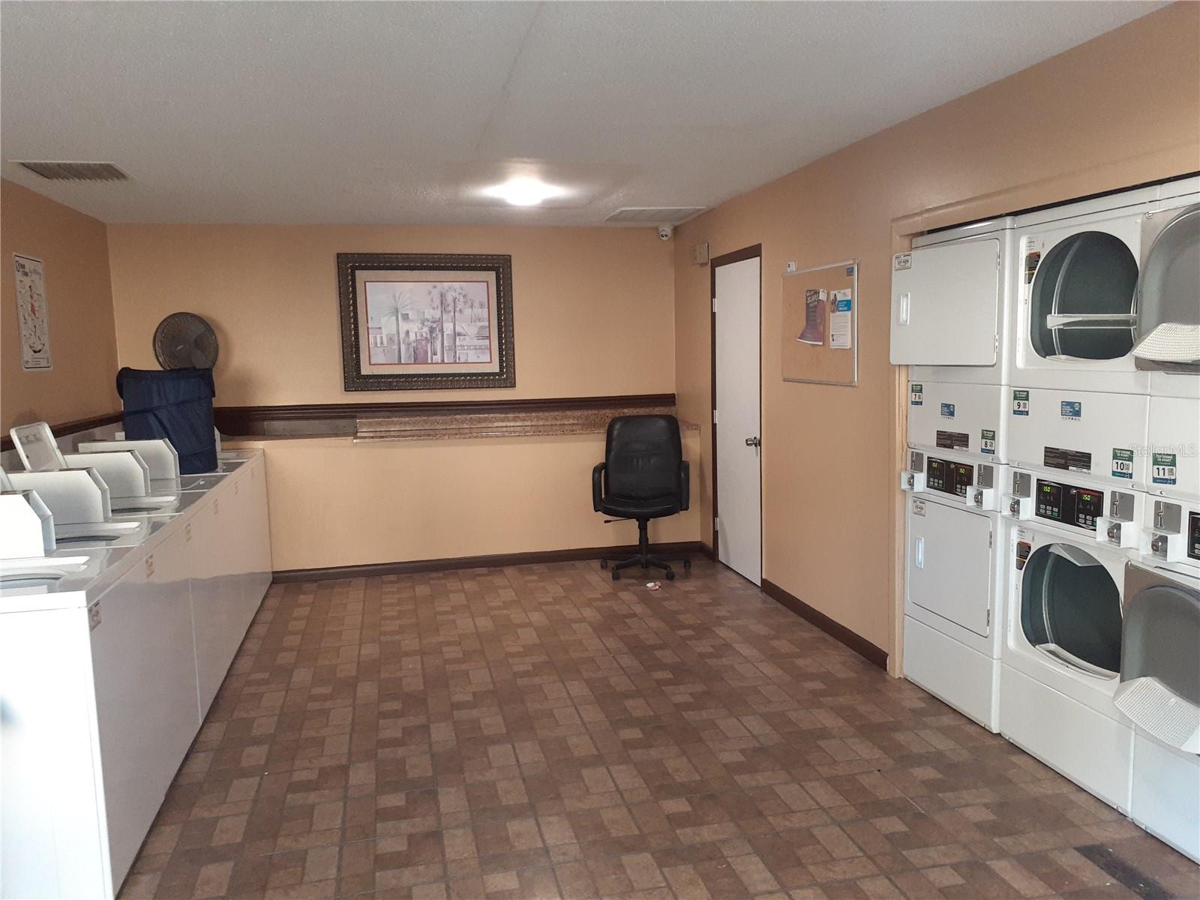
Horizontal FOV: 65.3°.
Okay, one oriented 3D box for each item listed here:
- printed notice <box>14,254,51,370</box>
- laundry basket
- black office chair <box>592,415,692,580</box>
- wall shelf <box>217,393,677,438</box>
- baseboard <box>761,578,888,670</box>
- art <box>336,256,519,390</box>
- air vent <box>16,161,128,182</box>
[{"bbox_3d":[-3.130,-0.747,5.175,0.010,0.610,0.423,-3,6,-13],"label":"printed notice"},{"bbox_3d":[-2.507,-0.171,5.453,0.490,0.585,0.440,-3,6,-13],"label":"laundry basket"},{"bbox_3d":[0.305,0.310,6.491,0.660,1.090,0.640,-1,6,7],"label":"black office chair"},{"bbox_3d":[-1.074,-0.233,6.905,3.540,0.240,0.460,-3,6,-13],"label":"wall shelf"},{"bbox_3d":[1.208,0.934,5.183,0.018,0.083,1.520,-3,6,-13],"label":"baseboard"},{"bbox_3d":[-1.285,-0.958,7.041,1.270,1.010,0.050,-3,6,-13],"label":"art"},{"bbox_3d":[-2.654,-1.412,4.776,0.420,0.025,0.520,-3,6,-13],"label":"air vent"}]

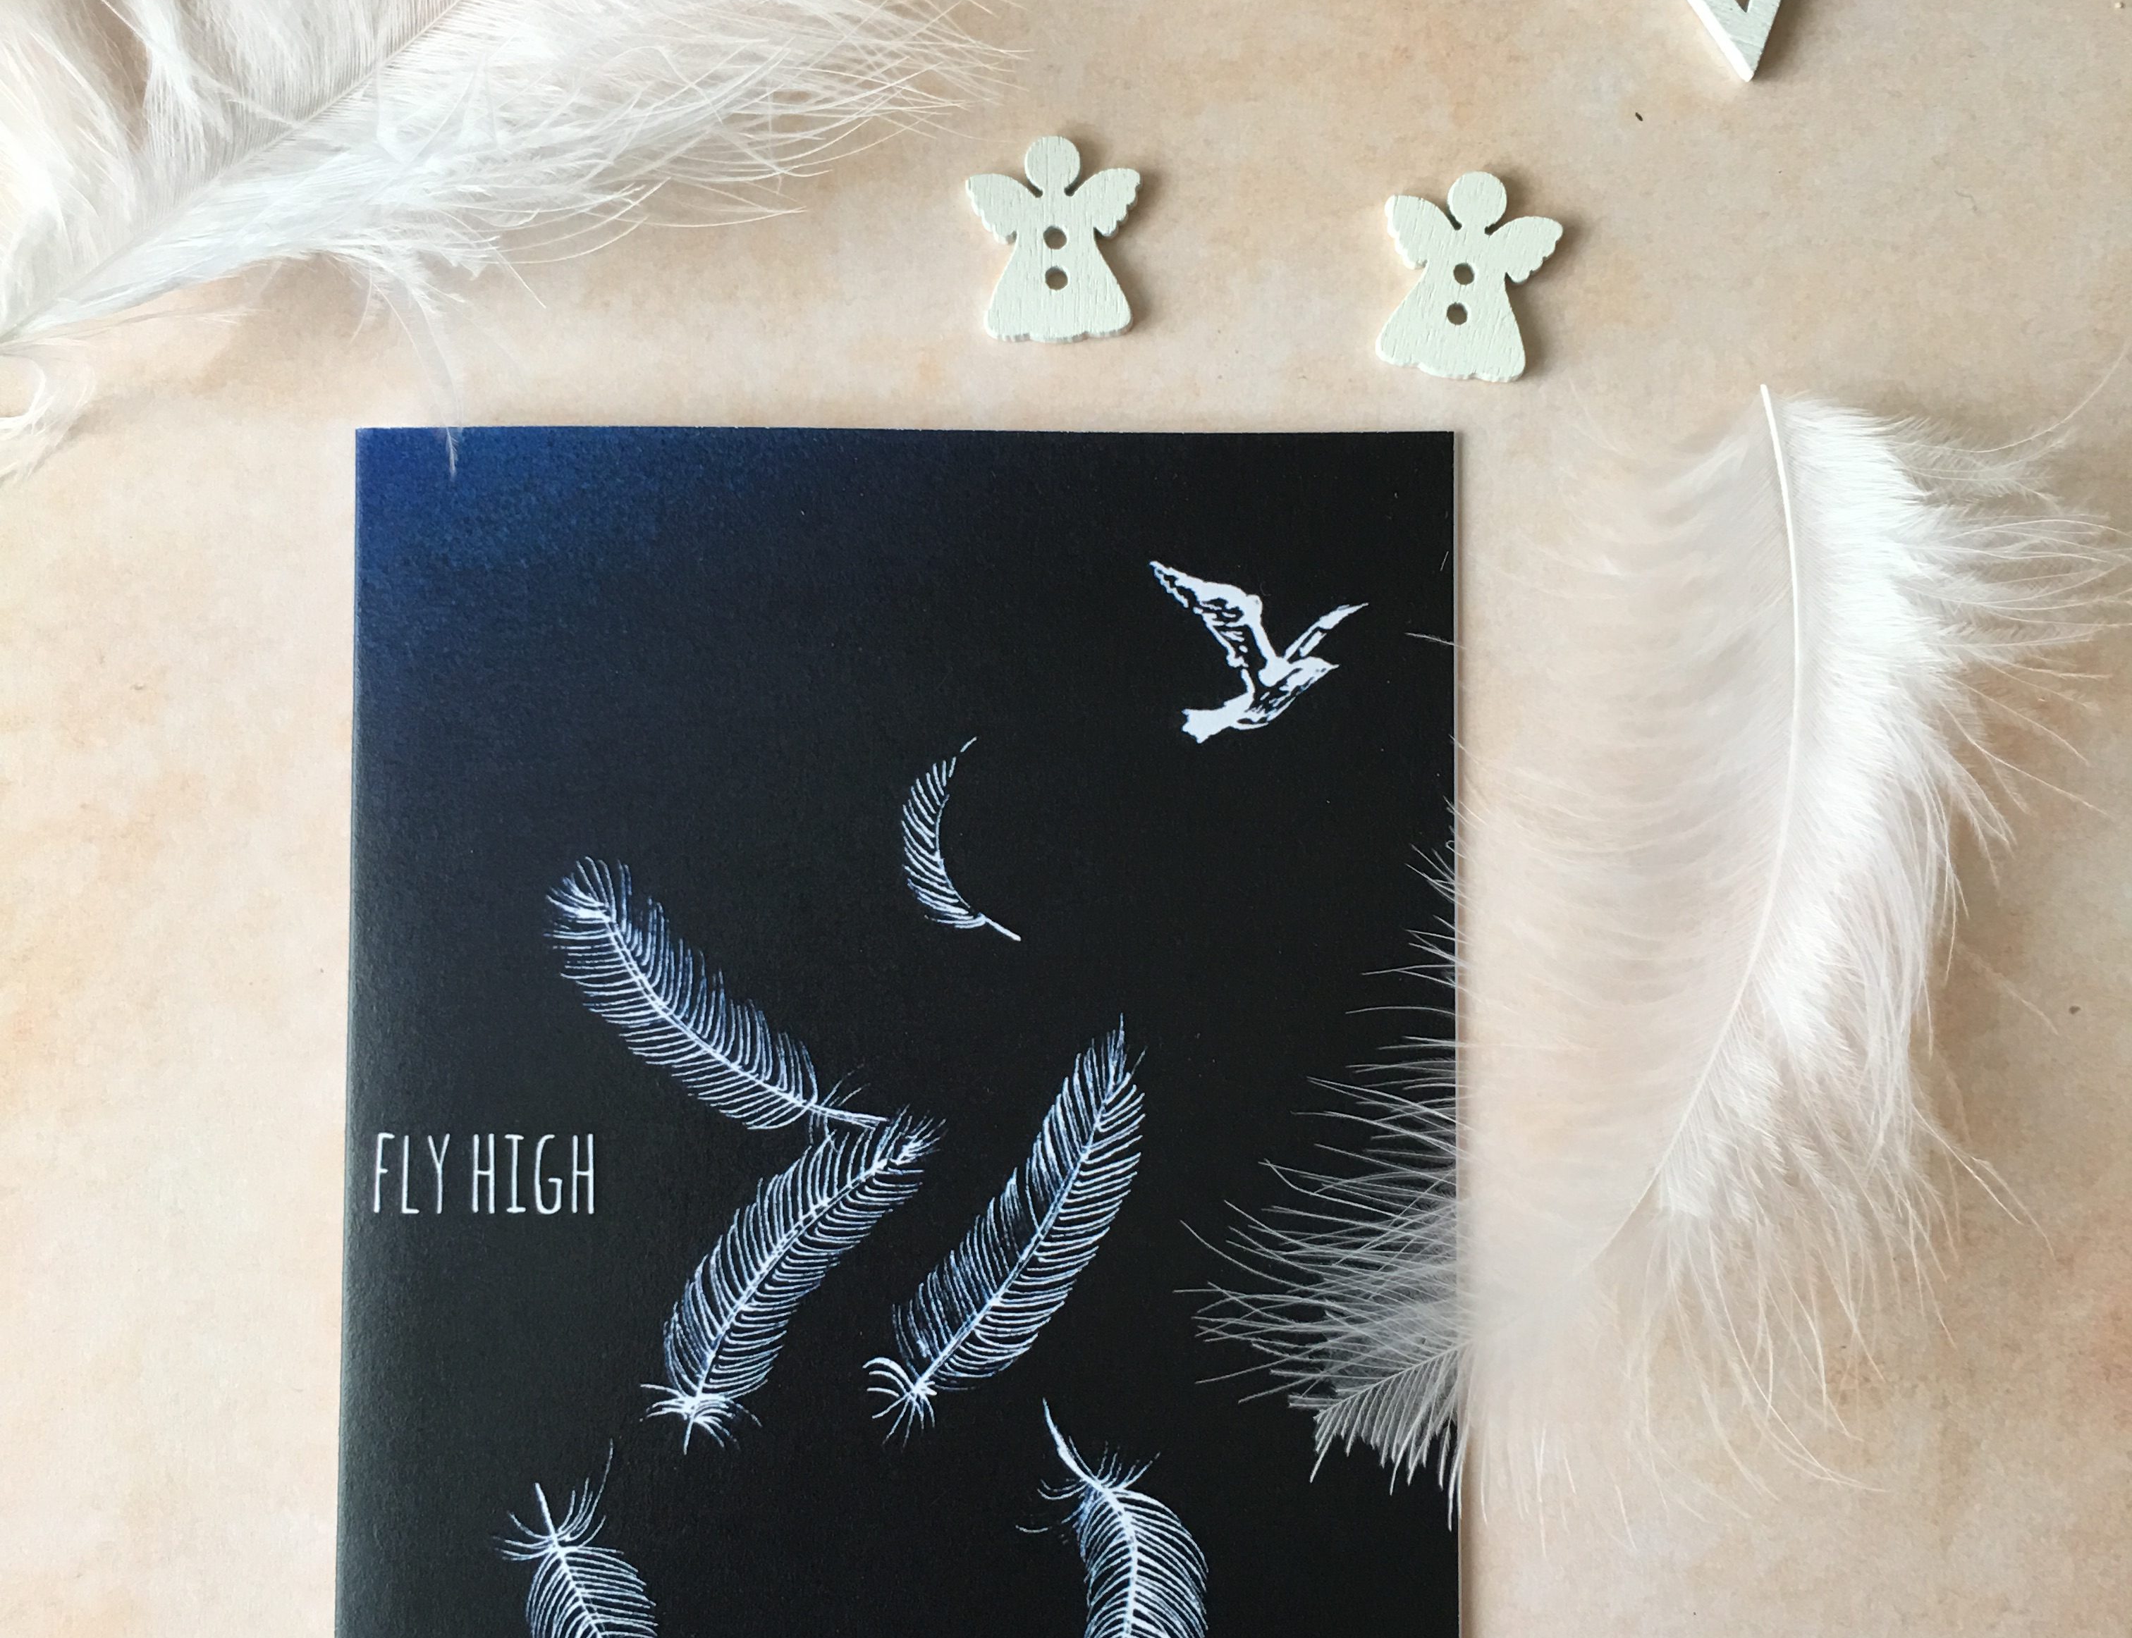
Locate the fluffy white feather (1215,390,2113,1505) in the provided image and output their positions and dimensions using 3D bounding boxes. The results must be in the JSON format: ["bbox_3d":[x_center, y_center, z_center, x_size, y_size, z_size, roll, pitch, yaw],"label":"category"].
[{"bbox_3d":[0.058,0.013,0.222,0.064,0.018,0.106,20,87,0],"label":"fluffy white feather"}]

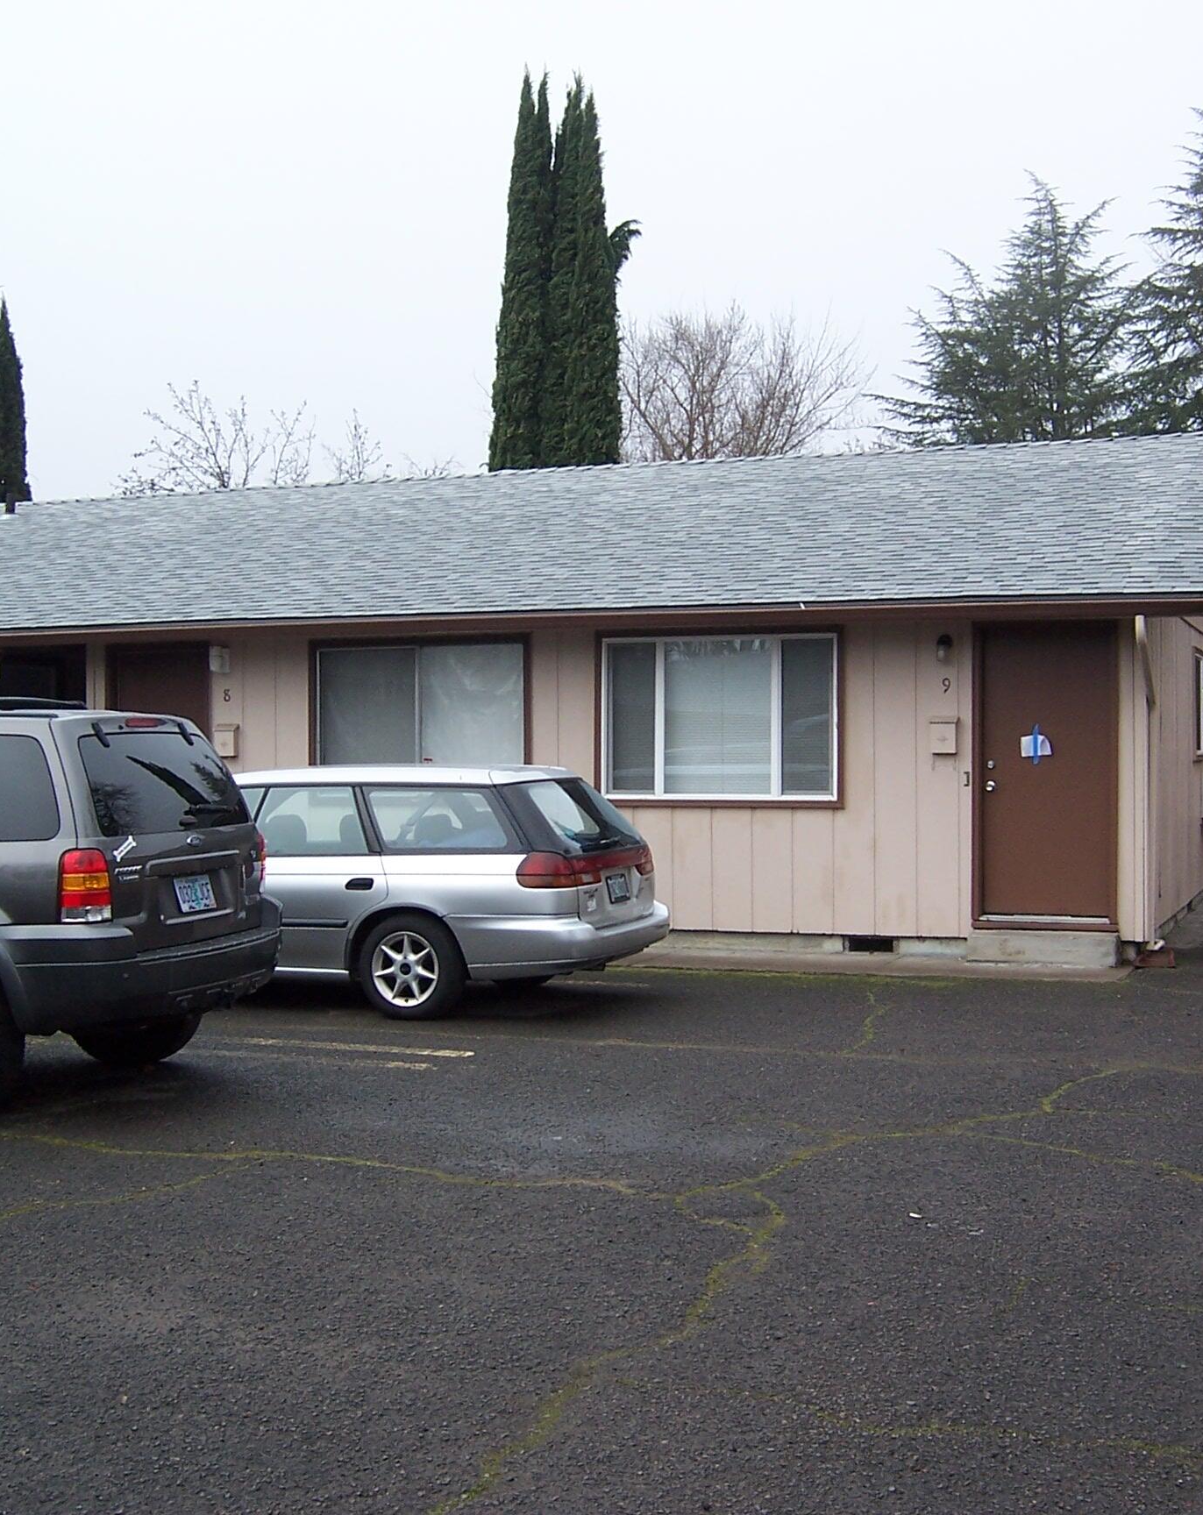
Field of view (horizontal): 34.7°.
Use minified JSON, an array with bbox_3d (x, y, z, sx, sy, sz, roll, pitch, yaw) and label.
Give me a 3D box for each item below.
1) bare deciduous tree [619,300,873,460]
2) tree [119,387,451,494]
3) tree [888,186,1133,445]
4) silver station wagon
[{"bbox_3d":[2.881,-4.079,39.963,5.800,10.650,5.600,0,1,0],"label":"bare deciduous tree"},{"bbox_3d":[-5.959,-2.772,35.975,6.200,8.200,5.400,0,1,0],"label":"tree"},{"bbox_3d":[10.387,-6.493,46.942,8.000,15.280,8.000,0,1,0],"label":"tree"},{"bbox_3d":[-1.980,0.790,12.400,4.680,1.480,1.710,0,1,23],"label":"silver station wagon"}]

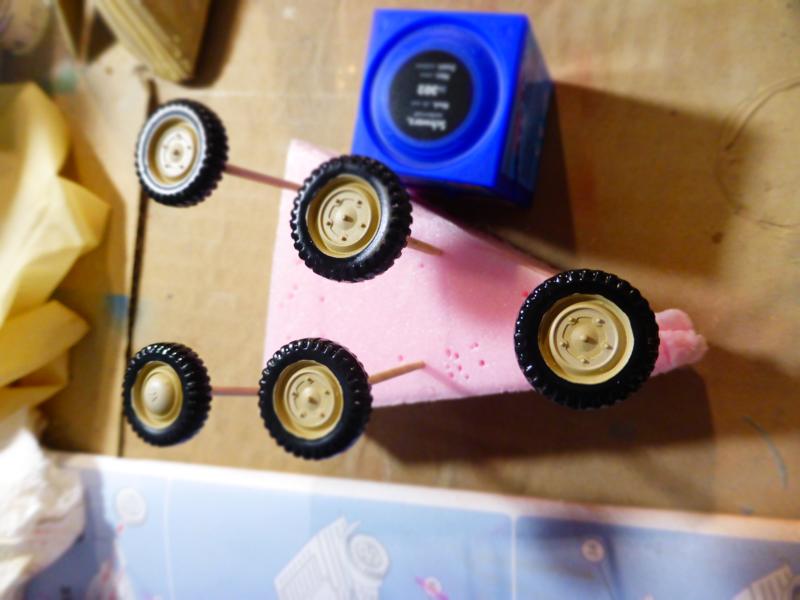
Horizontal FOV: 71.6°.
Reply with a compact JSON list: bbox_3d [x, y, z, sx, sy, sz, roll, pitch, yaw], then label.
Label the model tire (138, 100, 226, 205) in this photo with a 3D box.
[{"bbox_3d":[-0.043,-0.029,0.110,0.021,0.007,0.021,0,91,23],"label":"model tire"}]

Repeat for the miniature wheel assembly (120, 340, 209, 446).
[{"bbox_3d":[-0.047,0.019,0.113,0.021,0.007,0.021,0,82,24],"label":"miniature wheel assembly"}]

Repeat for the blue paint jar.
[{"bbox_3d":[0.015,-0.045,0.139,0.034,0.046,0.034,13,99,20],"label":"blue paint jar"}]

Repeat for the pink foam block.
[{"bbox_3d":[0.016,-0.007,0.155,0.120,0.024,0.081,-1,94,22],"label":"pink foam block"}]

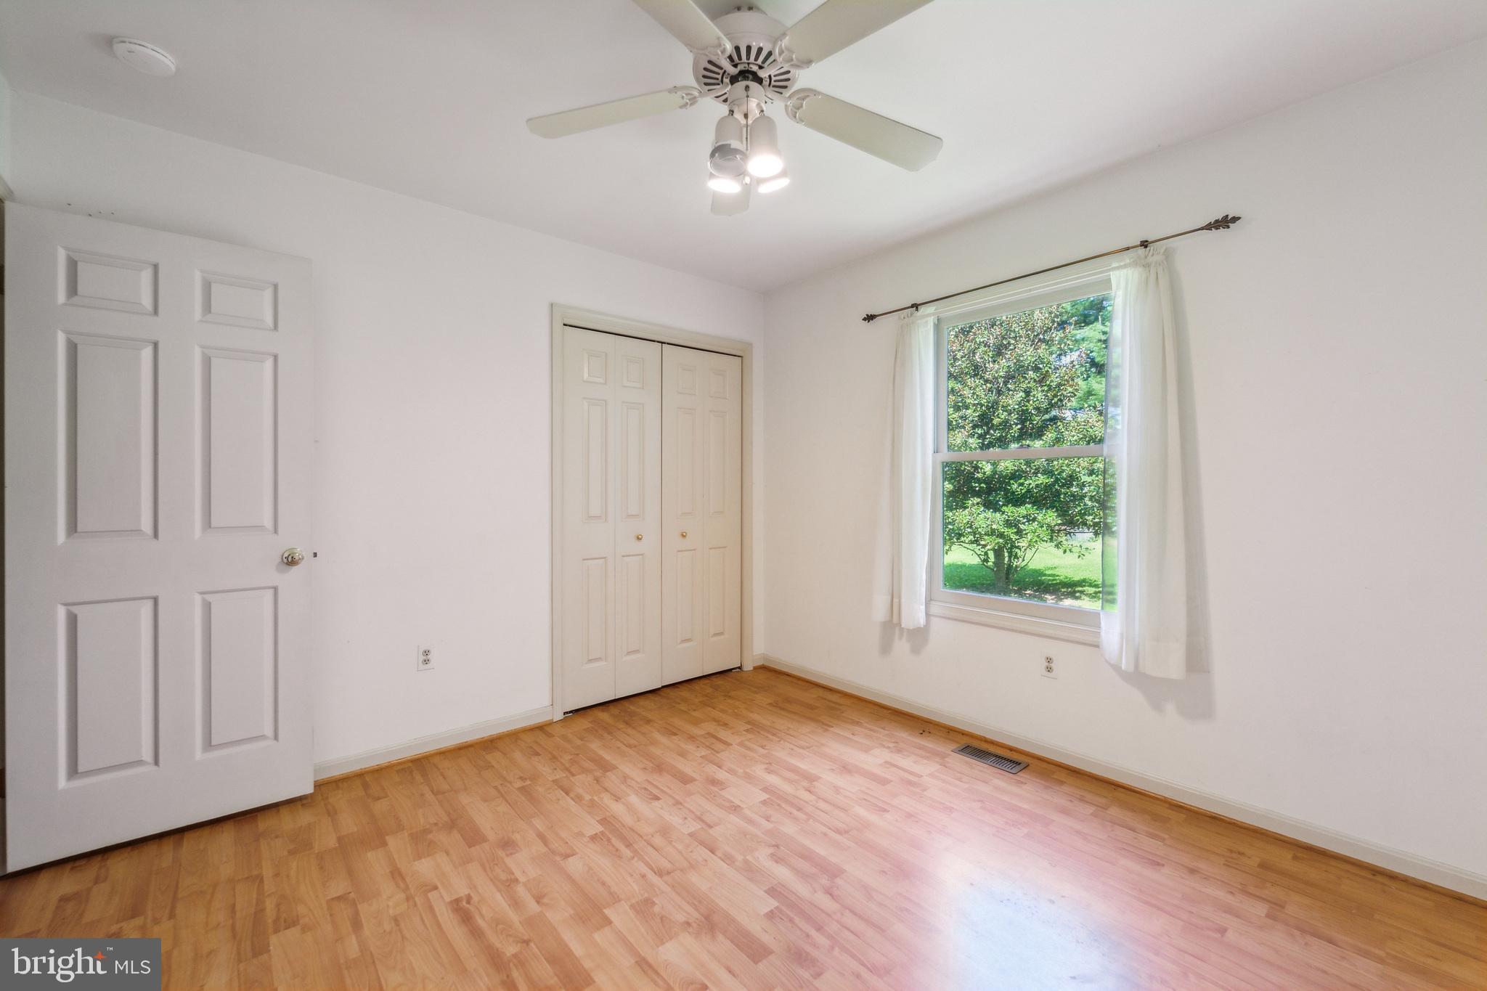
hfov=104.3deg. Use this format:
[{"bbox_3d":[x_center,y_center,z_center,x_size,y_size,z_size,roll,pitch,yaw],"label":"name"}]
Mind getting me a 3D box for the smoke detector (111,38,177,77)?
[{"bbox_3d":[-1.742,-1.266,1.683,0.132,0.037,0.132,0,0,0],"label":"smoke detector"}]

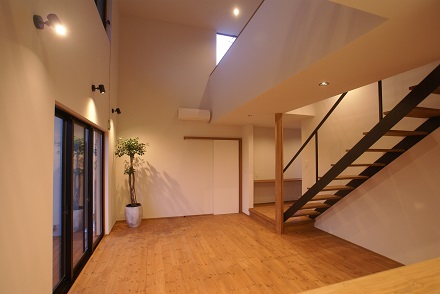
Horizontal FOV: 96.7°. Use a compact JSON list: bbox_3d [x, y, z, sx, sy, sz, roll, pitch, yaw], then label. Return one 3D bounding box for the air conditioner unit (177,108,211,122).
[{"bbox_3d":[-0.658,-0.795,5.087,0.780,0.295,0.250,0,-3,-19],"label":"air conditioner unit"}]

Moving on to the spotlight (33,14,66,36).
[{"bbox_3d":[-1.443,-1.043,1.675,0.185,0.145,0.110,0,-3,-19],"label":"spotlight"}]

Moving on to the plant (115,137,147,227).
[{"bbox_3d":[-2.009,0.781,4.463,0.640,2.000,0.620,0,-3,-19],"label":"plant"}]

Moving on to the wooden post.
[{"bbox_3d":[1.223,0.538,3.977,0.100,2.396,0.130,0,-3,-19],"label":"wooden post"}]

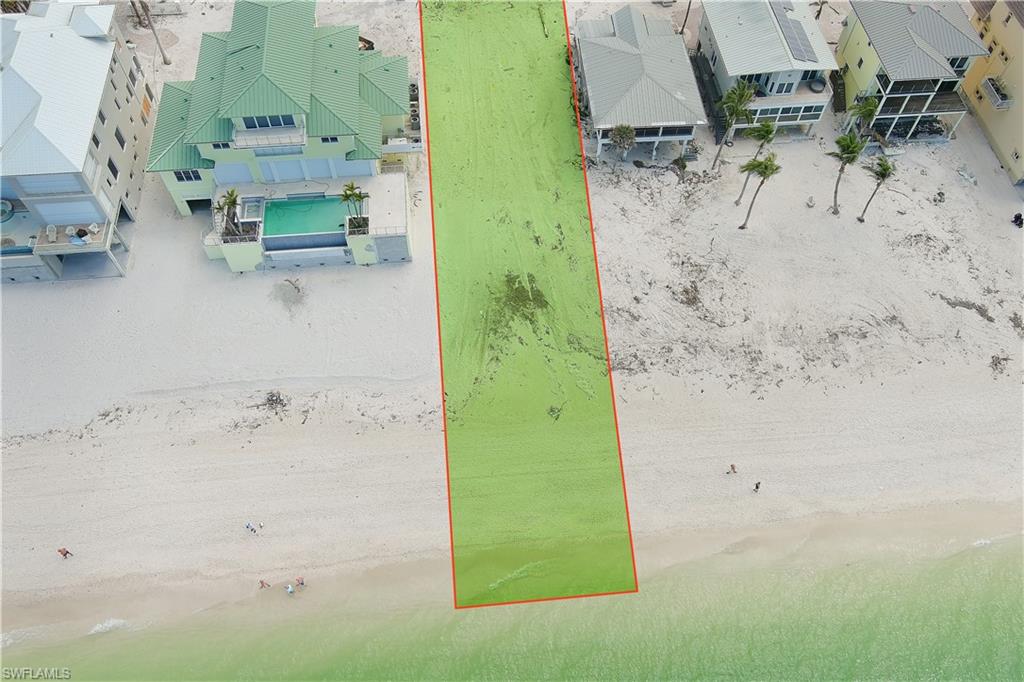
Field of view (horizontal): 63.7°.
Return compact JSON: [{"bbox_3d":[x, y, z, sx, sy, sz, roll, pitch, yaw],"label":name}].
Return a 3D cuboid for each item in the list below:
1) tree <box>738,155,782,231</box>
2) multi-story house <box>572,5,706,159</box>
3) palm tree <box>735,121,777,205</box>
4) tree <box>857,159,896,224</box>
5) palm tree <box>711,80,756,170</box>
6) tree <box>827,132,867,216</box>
[{"bbox_3d":[21.570,-13.320,74.790,3.640,9.640,2.950,0,58,-1],"label":"tree"},{"bbox_3d":[13.498,-27.847,89.369,11.510,7.230,16.980,-3,58,-3],"label":"multi-story house"},{"bbox_3d":[21.740,-16.190,76.120,3.050,10.430,2.850,0,58,-1],"label":"palm tree"},{"bbox_3d":[32.650,-13.820,76.070,3.150,8.260,2.750,0,58,-1],"label":"tree"},{"bbox_3d":[20.440,-20.050,78.390,4.180,10.630,4.030,0,58,-1],"label":"palm tree"},{"bbox_3d":[29.770,-15.010,75.780,4.030,9.940,3.250,0,58,-1],"label":"tree"}]

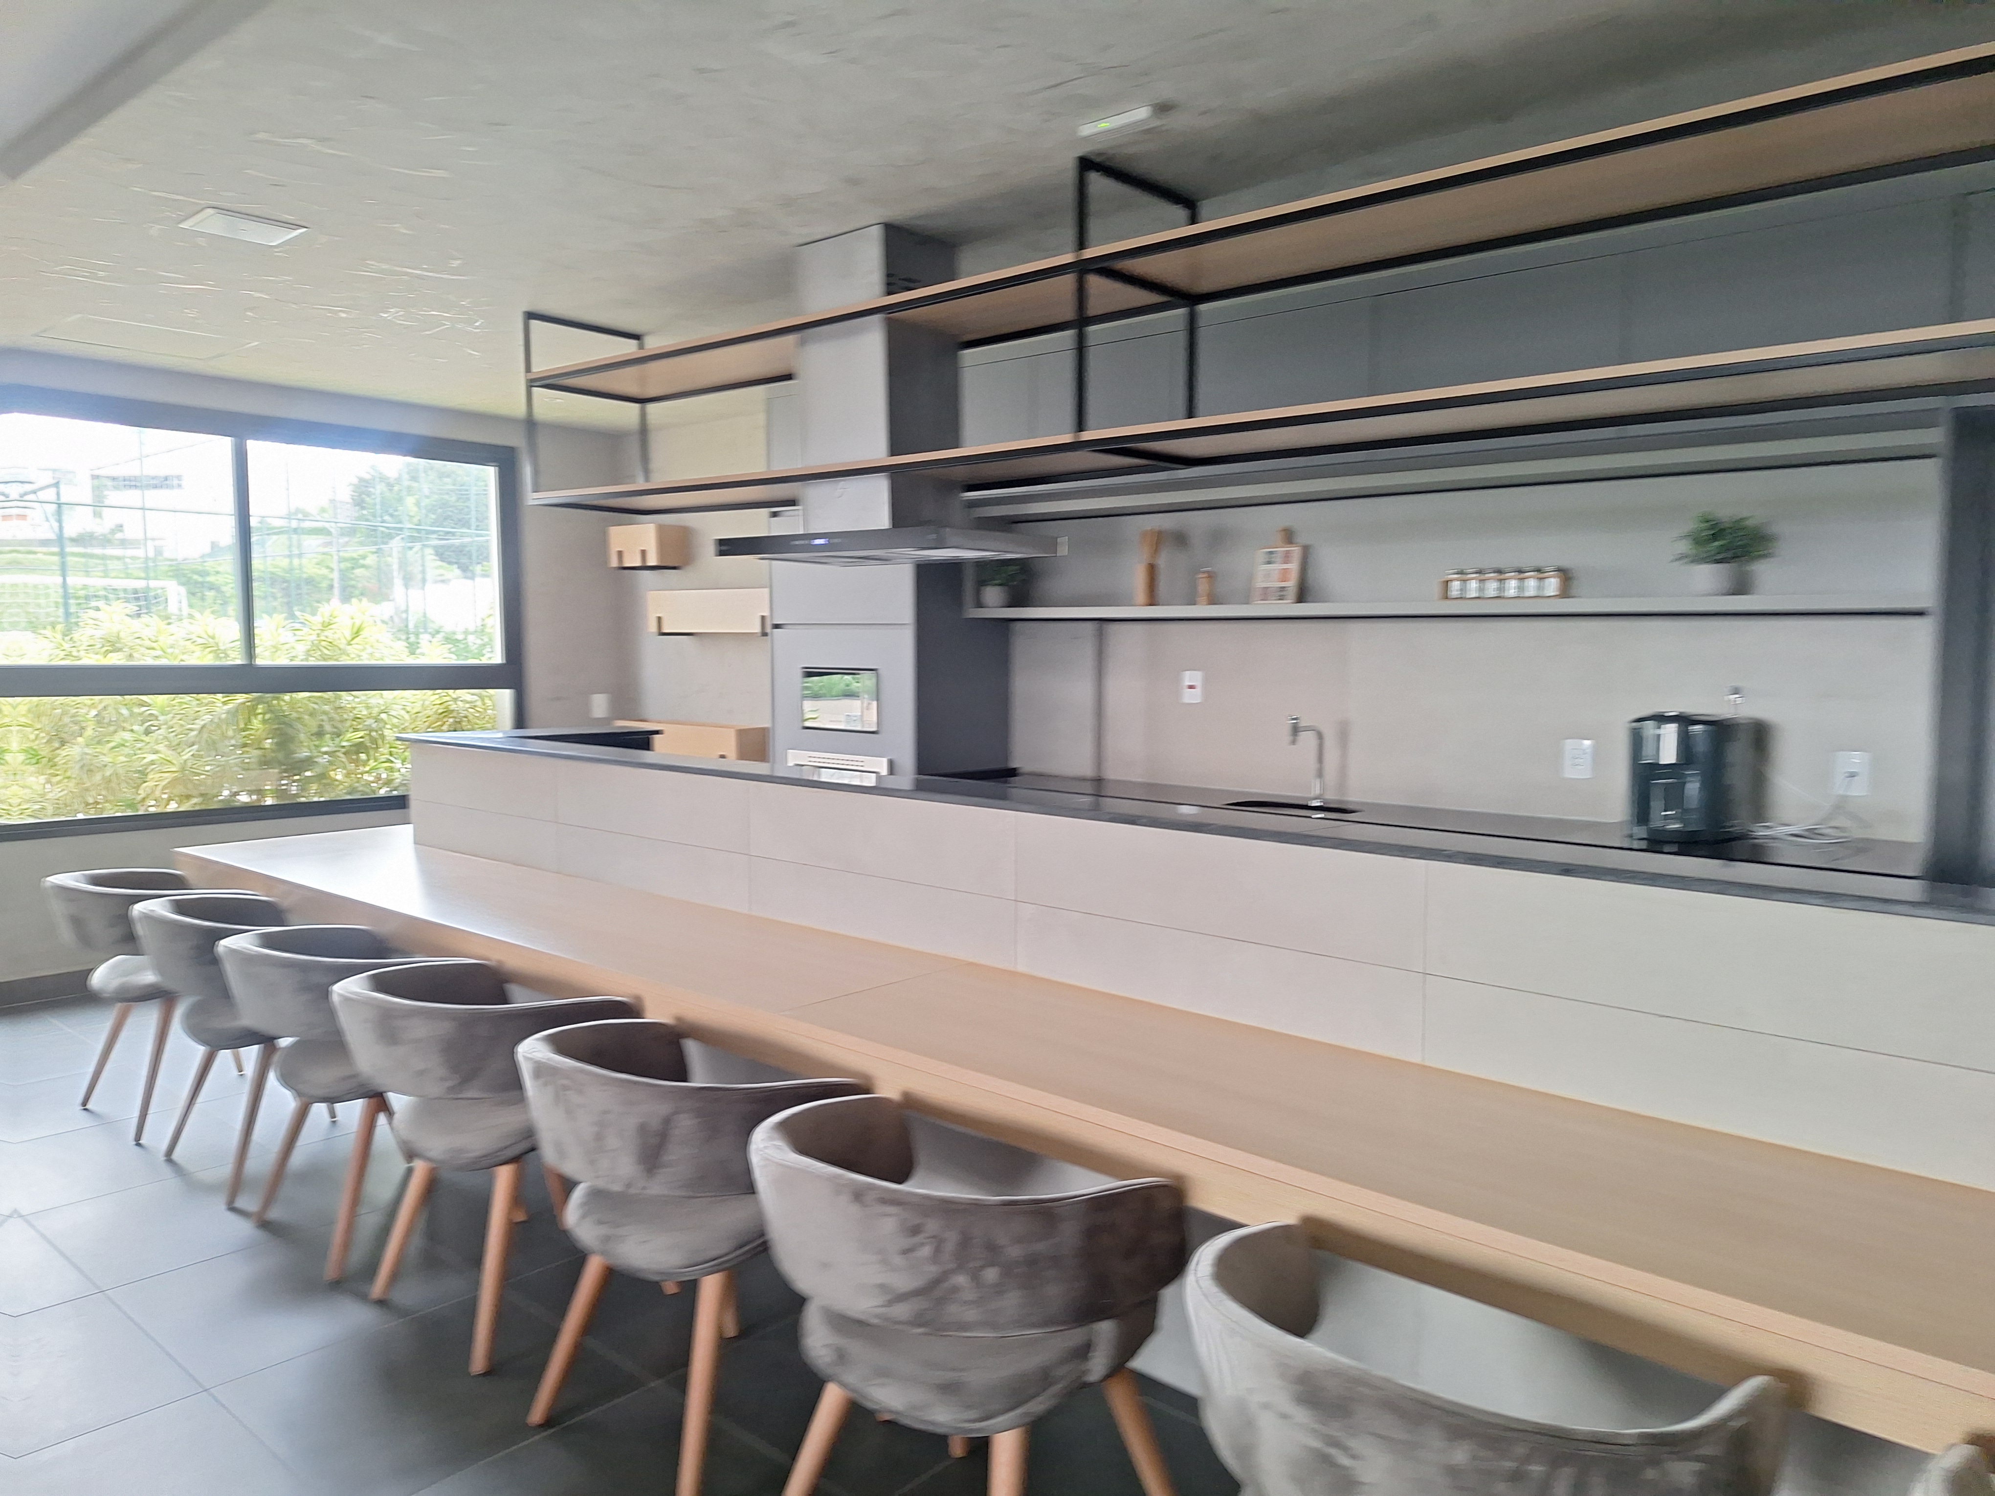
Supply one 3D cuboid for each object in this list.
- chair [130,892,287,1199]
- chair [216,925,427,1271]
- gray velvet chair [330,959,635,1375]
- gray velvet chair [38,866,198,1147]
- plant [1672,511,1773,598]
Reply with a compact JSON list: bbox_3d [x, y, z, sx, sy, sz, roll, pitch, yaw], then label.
[{"bbox_3d":[-2.050,0.788,3.676,0.565,0.760,0.580,4,6,41],"label":"chair"},{"bbox_3d":[-1.577,0.823,3.278,0.565,0.760,0.580,4,6,41],"label":"chair"},{"bbox_3d":[-1.104,0.856,2.898,0.565,0.760,0.580,4,6,41],"label":"gray velvet chair"},{"bbox_3d":[-2.569,0.750,4.101,0.565,0.760,0.580,4,6,41],"label":"gray velvet chair"},{"bbox_3d":[2.025,-0.538,3.692,0.250,0.230,0.240,4,6,41],"label":"plant"}]

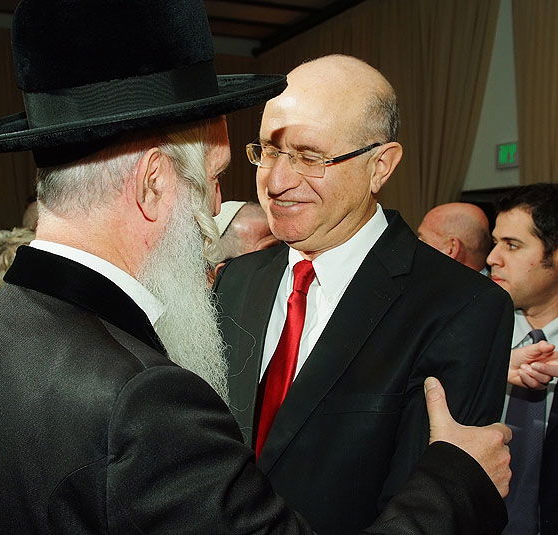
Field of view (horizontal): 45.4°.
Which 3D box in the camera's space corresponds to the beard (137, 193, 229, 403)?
[{"bbox_3d":[-0.109,0.039,0.730,0.125,0.240,0.150,1,0,-42],"label":"beard"}]

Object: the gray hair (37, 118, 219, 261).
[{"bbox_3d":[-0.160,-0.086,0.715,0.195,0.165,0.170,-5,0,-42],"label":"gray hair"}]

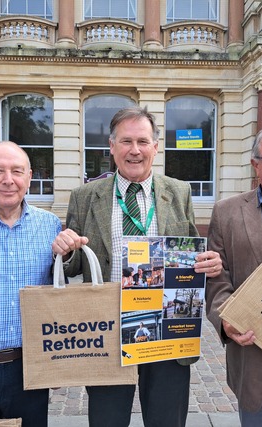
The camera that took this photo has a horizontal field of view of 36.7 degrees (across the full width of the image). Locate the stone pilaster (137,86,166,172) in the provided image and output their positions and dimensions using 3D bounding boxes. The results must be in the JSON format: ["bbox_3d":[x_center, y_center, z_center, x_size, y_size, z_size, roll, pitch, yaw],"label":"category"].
[{"bbox_3d":[0.545,-1.688,10.475,0.760,3.120,0.420,1,3,-2],"label":"stone pilaster"}]

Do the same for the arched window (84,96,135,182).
[{"bbox_3d":[-0.581,-1.728,10.606,1.370,2.850,0.220,1,3,-2],"label":"arched window"}]

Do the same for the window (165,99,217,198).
[{"bbox_3d":[1.642,-1.708,10.701,1.370,2.850,0.220,1,3,-2],"label":"window"}]

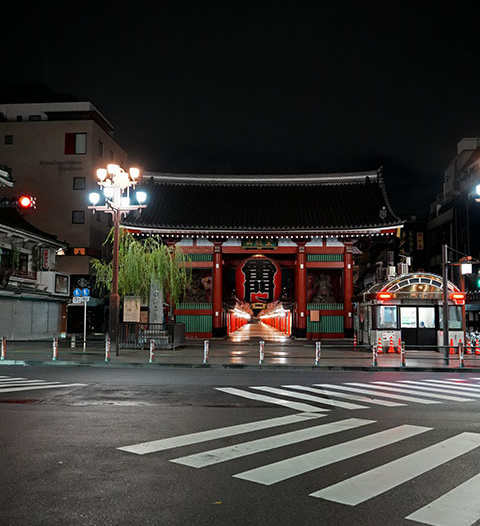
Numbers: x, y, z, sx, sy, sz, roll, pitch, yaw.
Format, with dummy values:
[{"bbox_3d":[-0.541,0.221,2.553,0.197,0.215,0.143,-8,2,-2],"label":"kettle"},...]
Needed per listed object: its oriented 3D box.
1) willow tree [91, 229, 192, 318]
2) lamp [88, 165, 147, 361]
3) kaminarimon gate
[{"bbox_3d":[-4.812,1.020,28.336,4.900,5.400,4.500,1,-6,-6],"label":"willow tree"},{"bbox_3d":[-4.799,-0.158,22.724,2.400,7.490,2.400,-1,-6,6],"label":"lamp"},{"bbox_3d":[1.462,-0.840,40.777,17.400,11.870,10.800,0,-6,2],"label":"kaminarimon gate"}]

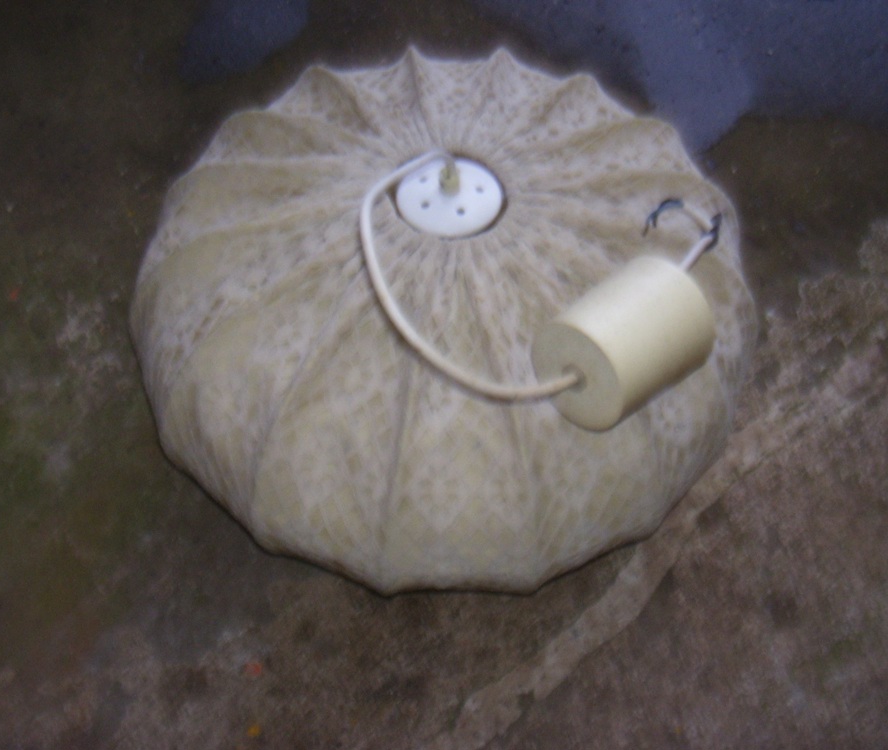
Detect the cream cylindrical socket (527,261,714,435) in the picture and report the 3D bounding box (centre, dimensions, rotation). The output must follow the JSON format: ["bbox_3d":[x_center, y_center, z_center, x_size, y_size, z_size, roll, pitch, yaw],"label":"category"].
[{"bbox_3d":[0.098,-0.017,0.583,0.076,0.067,0.067,-33,63,-27],"label":"cream cylindrical socket"}]

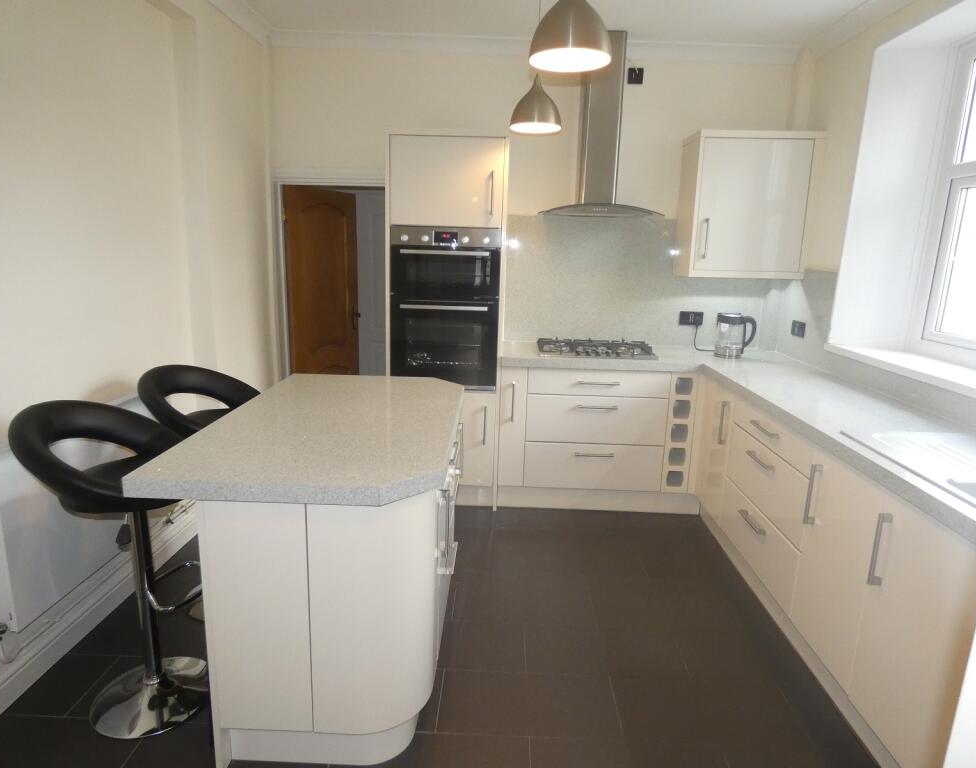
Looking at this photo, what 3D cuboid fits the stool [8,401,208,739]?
[{"bbox_3d":[-1.171,0.575,1.900,0.530,0.980,0.485,3,13,7],"label":"stool"}]

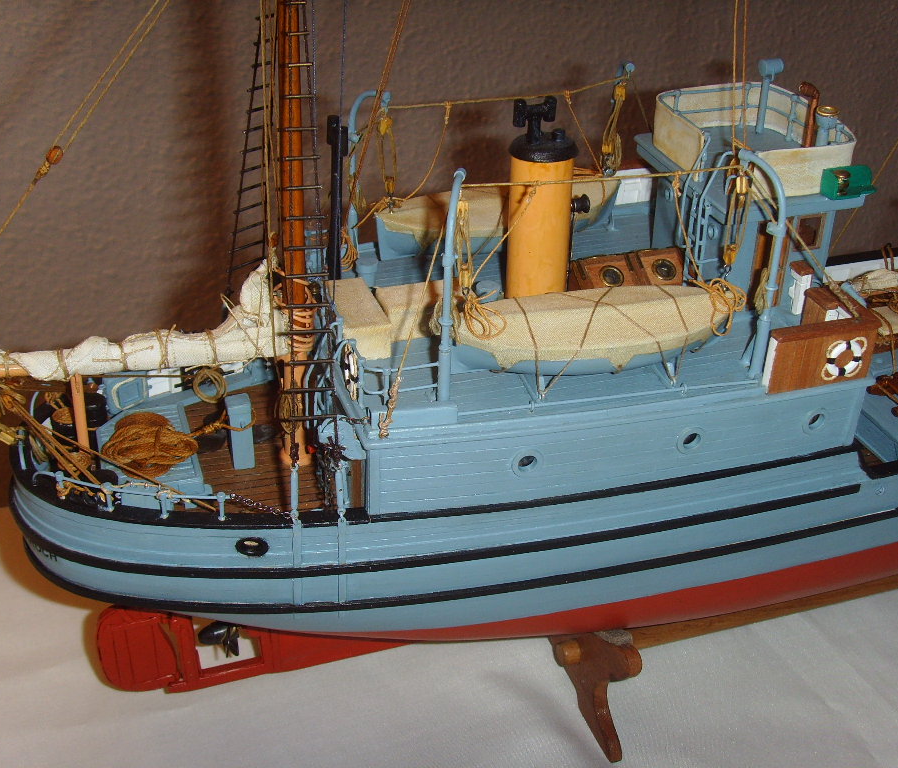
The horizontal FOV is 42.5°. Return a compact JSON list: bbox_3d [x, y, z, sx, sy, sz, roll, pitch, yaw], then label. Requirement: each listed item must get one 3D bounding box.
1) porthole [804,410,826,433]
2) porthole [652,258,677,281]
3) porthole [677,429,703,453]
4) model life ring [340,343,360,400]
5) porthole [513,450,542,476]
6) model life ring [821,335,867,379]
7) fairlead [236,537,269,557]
[{"bbox_3d":[0.157,0.016,0.497,0.012,0.012,0.003,-6,29,-15],"label":"porthole"},{"bbox_3d":[0.101,-0.053,0.538,0.012,0.002,0.012,-6,64,-15],"label":"porthole"},{"bbox_3d":[0.101,0.024,0.482,0.013,0.013,0.003,-6,29,-15],"label":"porthole"},{"bbox_3d":[-0.039,-0.004,0.453,0.004,0.020,0.020,-6,29,-15],"label":"model life ring"},{"bbox_3d":[0.032,0.032,0.463,0.013,0.013,0.003,-6,29,-15],"label":"porthole"},{"bbox_3d":[0.166,-0.011,0.484,0.019,0.019,0.004,-6,29,-15],"label":"model life ring"},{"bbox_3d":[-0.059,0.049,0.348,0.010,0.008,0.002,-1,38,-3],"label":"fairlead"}]

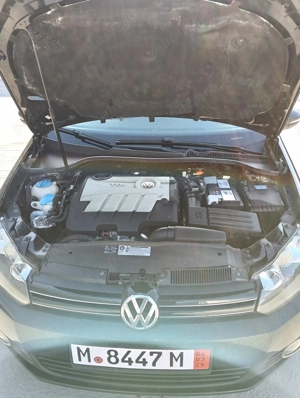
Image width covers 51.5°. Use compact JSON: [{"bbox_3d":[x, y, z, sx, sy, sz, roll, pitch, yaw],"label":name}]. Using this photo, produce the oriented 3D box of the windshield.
[{"bbox_3d":[0.032,-0.684,2.171,1.410,0.160,0.880,1,57,2],"label":"windshield"}]

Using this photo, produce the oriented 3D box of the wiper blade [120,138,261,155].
[{"bbox_3d":[0.253,-0.328,1.884,0.896,0.050,0.070,3,28,-5],"label":"wiper blade"}]

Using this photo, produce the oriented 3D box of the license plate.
[{"bbox_3d":[-0.033,0.596,1.179,0.520,0.110,0.016,1,25,2],"label":"license plate"}]

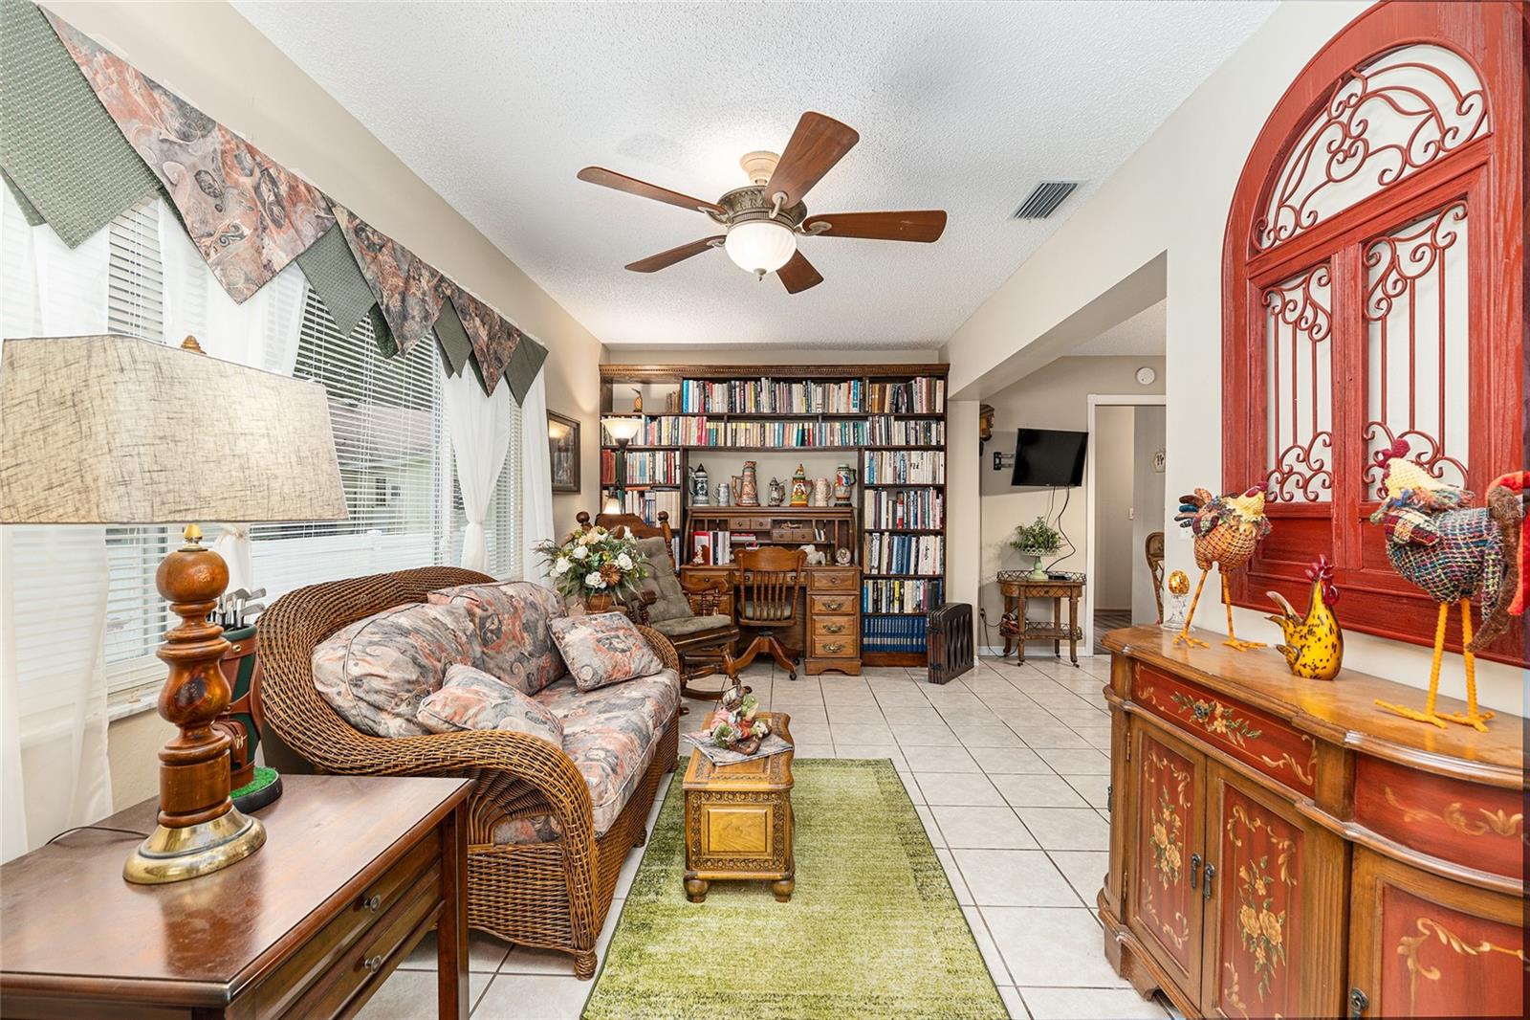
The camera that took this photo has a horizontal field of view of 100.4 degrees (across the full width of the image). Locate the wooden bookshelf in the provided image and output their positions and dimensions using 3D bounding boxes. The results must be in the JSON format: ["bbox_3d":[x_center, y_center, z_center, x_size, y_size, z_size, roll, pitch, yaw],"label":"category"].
[{"bbox_3d":[0.061,0.044,4.970,2.620,2.260,0.320,0,0,2],"label":"wooden bookshelf"}]

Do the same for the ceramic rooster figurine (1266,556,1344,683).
[{"bbox_3d":[1.185,0.232,1.400,0.090,0.255,0.130,0,0,-44],"label":"ceramic rooster figurine"}]

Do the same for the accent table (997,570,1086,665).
[{"bbox_3d":[2.143,0.830,4.949,0.640,0.700,0.380,0,0,2],"label":"accent table"}]

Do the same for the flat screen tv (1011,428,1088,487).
[{"bbox_3d":[2.193,-0.388,4.901,0.710,0.425,0.070,0,9,-22],"label":"flat screen tv"}]

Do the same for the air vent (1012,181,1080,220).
[{"bbox_3d":[1.165,-1.262,2.632,0.180,0.025,0.320,0,0,2],"label":"air vent"}]

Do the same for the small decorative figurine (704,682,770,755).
[{"bbox_3d":[-0.094,0.699,2.179,0.210,0.210,0.170,0,0,-16],"label":"small decorative figurine"}]

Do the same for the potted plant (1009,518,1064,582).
[{"bbox_3d":[2.112,0.294,4.949,0.370,0.490,0.340,0,0,2],"label":"potted plant"}]

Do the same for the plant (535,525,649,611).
[{"bbox_3d":[-0.904,0.324,3.379,0.560,0.450,0.460,0,0,2],"label":"plant"}]

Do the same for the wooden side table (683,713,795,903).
[{"bbox_3d":[-0.075,0.981,2.203,0.325,0.355,0.660,0,0,2],"label":"wooden side table"}]

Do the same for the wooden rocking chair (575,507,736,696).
[{"bbox_3d":[-0.627,0.596,4.020,0.920,1.150,0.660,0,0,39],"label":"wooden rocking chair"}]

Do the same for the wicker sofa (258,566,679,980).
[{"bbox_3d":[-0.826,0.692,2.290,0.860,0.950,1.480,0,0,2],"label":"wicker sofa"}]

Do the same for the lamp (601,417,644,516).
[{"bbox_3d":[-1.032,0.251,4.599,0.310,1.840,0.310,0,0,2],"label":"lamp"}]

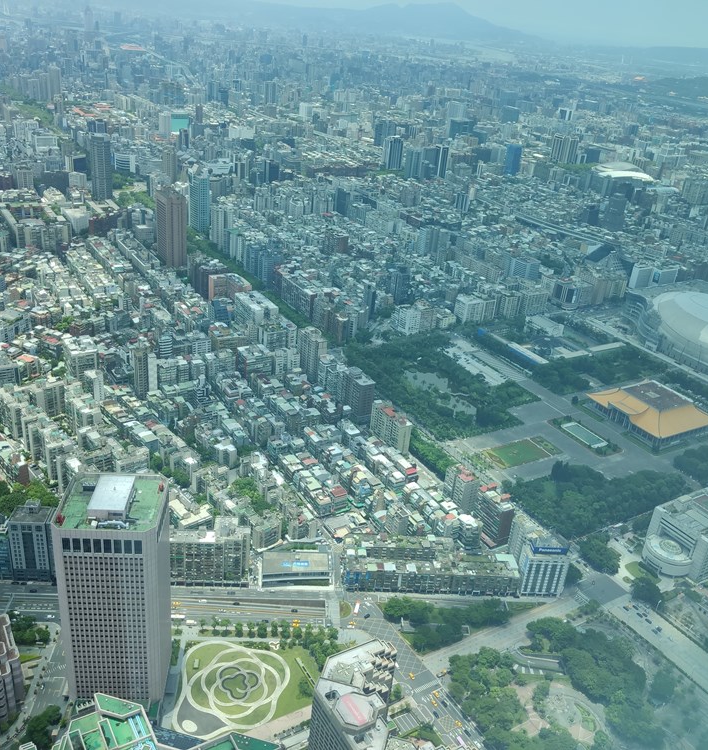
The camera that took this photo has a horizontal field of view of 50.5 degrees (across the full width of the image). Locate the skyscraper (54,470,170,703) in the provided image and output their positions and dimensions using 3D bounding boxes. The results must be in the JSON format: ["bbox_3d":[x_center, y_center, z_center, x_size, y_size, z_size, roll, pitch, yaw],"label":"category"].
[{"bbox_3d":[-135.300,126.080,434.940,53.120,136.000,52.370,2,26,-7],"label":"skyscraper"}]

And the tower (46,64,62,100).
[{"bbox_3d":[-1009.010,-977.970,2531.260,39.000,110.000,34.000,-9,30,-28],"label":"tower"}]

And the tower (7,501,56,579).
[{"bbox_3d":[-225.750,118.450,527.690,25.500,52.000,18.500,2,26,-7],"label":"tower"}]

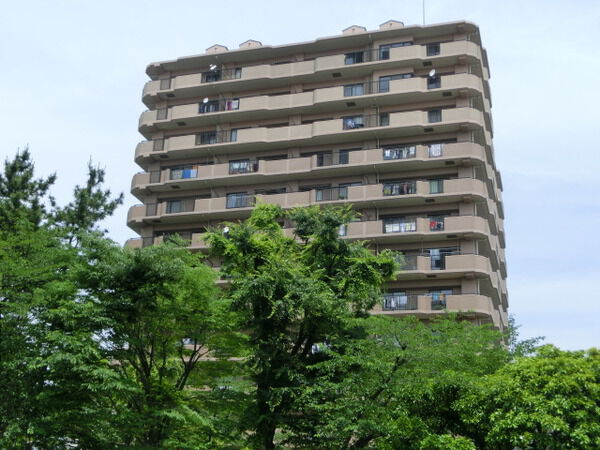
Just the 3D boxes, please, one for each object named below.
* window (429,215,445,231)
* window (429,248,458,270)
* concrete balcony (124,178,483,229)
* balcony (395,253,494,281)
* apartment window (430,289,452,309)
[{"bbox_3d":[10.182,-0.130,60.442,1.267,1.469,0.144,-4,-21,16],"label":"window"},{"bbox_3d":[10.430,2.558,59.333,2.246,1.901,0.144,-4,-21,16],"label":"window"},{"bbox_3d":[-0.170,-1.555,63.377,29.290,1.181,2.592,-4,-21,16],"label":"concrete balcony"},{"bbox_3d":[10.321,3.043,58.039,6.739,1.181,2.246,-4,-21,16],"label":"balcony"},{"bbox_3d":[10.094,5.408,58.350,1.670,1.786,0.144,-4,-21,16],"label":"apartment window"}]

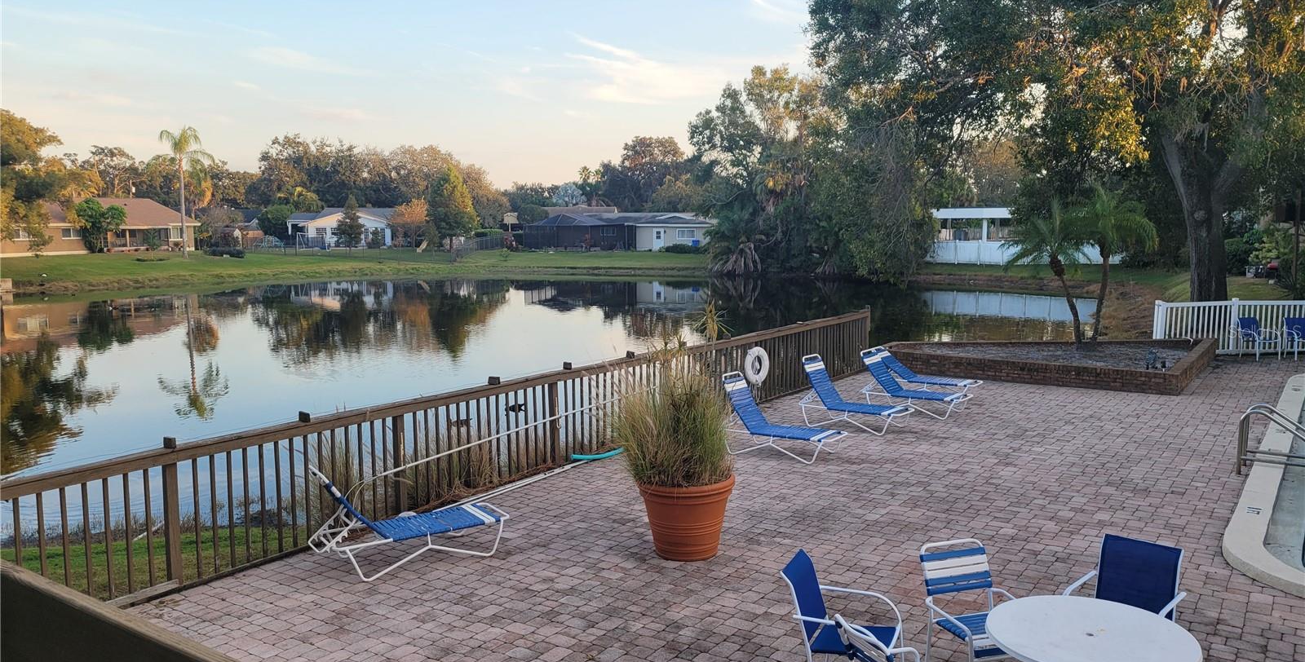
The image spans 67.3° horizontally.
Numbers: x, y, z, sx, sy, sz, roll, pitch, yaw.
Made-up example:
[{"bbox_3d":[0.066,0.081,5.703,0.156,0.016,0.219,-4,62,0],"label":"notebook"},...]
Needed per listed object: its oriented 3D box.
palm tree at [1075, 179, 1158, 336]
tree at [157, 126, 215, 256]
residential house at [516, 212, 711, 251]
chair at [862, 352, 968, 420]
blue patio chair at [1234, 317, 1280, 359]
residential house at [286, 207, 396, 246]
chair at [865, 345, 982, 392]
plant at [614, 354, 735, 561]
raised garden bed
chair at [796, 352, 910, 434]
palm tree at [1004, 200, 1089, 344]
[{"bbox_3d":[9.597,-1.312,20.408,2.008,3.442,1.912,-1,6,0],"label":"palm tree"},{"bbox_3d":[-41.410,-12.282,87.126,5.162,11.574,4.904,-1,6,0],"label":"tree"},{"bbox_3d":[-3.586,-9.842,97.117,17.500,3.700,11.000,1,7,12],"label":"residential house"},{"bbox_3d":[4.168,0.817,15.488,1.659,0.893,0.708,5,9,41],"label":"chair"},{"bbox_3d":[12.955,0.167,20.934,0.574,0.851,0.708,-2,6,-9],"label":"blue patio chair"},{"bbox_3d":[-34.550,-11.396,109.084,11.500,4.300,10.500,-2,7,-14],"label":"residential house"},{"bbox_3d":[4.678,0.742,16.794,1.769,0.803,0.688,4,8,33],"label":"chair"},{"bbox_3d":[0.199,1.107,8.896,1.050,1.813,1.000,0,6,1],"label":"plant"},{"bbox_3d":[8.291,0.485,20.637,5.650,0.380,6.300,4,8,34],"label":"raised garden bed"},{"bbox_3d":[2.972,0.911,14.275,1.510,0.985,0.708,5,8,38],"label":"chair"},{"bbox_3d":[8.367,-1.183,20.813,1.900,3.151,1.900,2,7,22],"label":"palm tree"}]

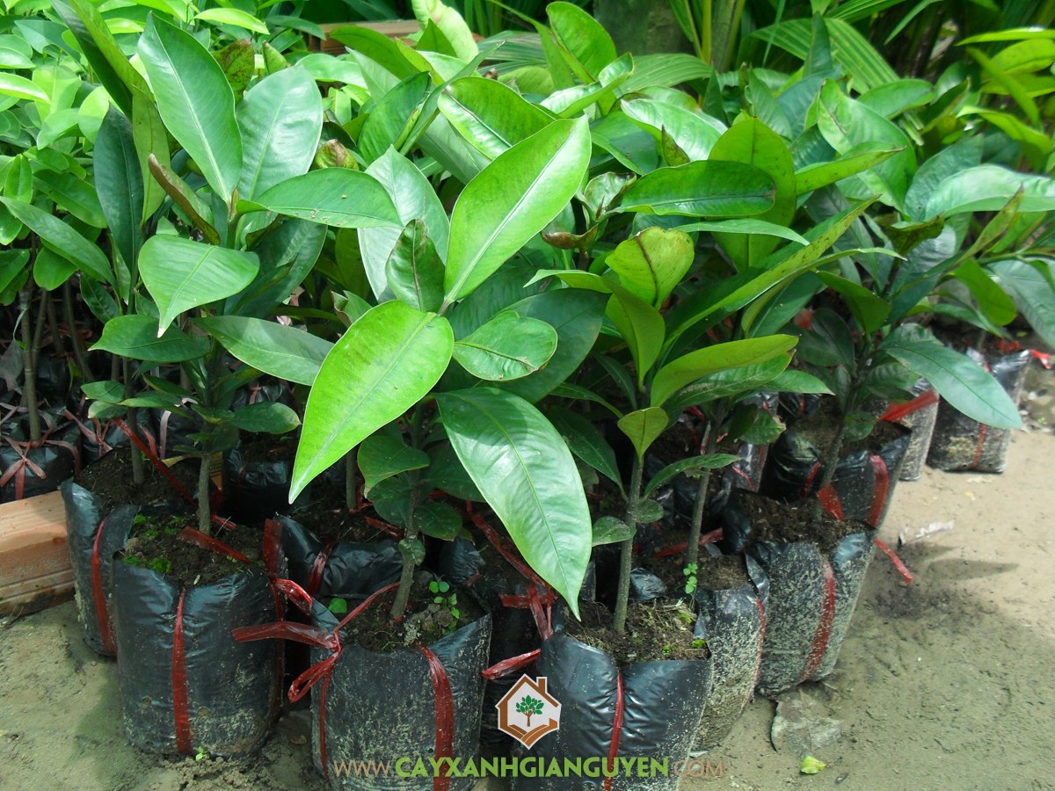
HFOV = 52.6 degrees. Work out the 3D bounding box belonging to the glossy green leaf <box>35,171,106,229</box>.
[{"bbox_3d":[-0.535,-0.229,1.250,0.093,0.014,0.036,36,57,2],"label":"glossy green leaf"}]

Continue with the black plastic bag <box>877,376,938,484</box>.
[{"bbox_3d":[0.527,0.036,1.578,0.140,0.168,0.140,11,18,18],"label":"black plastic bag"}]

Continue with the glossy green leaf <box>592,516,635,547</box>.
[{"bbox_3d":[0.061,0.102,0.800,0.042,0.012,0.028,-11,40,-14],"label":"glossy green leaf"}]

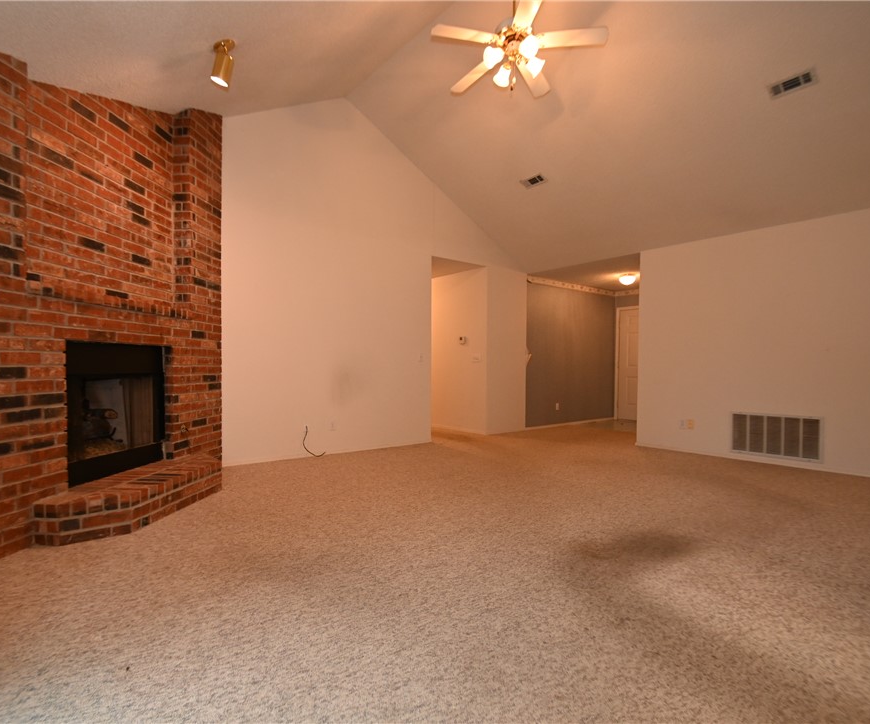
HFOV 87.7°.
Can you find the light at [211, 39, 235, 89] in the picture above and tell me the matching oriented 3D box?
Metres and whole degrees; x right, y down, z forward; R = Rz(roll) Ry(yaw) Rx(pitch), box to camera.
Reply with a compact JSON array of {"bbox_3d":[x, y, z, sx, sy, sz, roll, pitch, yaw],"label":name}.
[{"bbox_3d":[-1.455,-2.050,3.100,0.165,0.300,0.140,0,0,14],"label":"light"}]

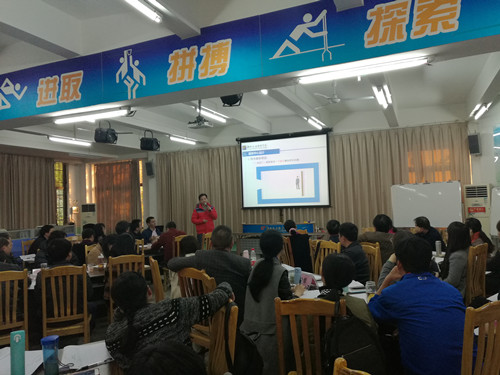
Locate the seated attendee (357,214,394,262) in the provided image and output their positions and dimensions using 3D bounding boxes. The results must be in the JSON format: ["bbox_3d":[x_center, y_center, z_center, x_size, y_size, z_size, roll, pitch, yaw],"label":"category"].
[{"bbox_3d":[1.789,1.046,5.547,0.520,1.320,0.720,-2,-2,-5],"label":"seated attendee"}]

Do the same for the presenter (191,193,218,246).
[{"bbox_3d":[-0.977,1.042,8.411,0.600,1.790,0.420,-2,-2,-7],"label":"presenter"}]

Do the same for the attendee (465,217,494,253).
[{"bbox_3d":[2.750,0.983,4.800,0.660,1.220,0.480,-4,-2,37],"label":"attendee"}]

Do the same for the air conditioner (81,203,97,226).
[{"bbox_3d":[-4.919,1.367,11.900,0.500,1.740,0.340,-2,-2,-22],"label":"air conditioner"}]

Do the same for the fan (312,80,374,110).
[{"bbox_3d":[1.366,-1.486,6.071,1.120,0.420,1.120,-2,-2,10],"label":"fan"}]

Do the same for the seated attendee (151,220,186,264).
[{"bbox_3d":[-1.485,1.243,7.101,0.550,1.250,0.800,-1,-2,-38],"label":"seated attendee"}]

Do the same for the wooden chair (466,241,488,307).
[{"bbox_3d":[2.555,1.177,4.773,0.430,0.980,0.520,-1,-2,-34],"label":"wooden chair"}]

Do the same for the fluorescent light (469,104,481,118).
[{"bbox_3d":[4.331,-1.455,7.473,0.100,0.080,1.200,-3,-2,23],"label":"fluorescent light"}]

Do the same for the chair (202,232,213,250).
[{"bbox_3d":[-0.815,1.381,7.696,0.430,0.980,0.500,-1,-2,-35],"label":"chair"}]

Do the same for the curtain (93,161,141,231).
[{"bbox_3d":[-3.947,0.656,11.618,1.580,2.880,0.160,-4,-2,22],"label":"curtain"}]

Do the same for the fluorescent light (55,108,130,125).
[{"bbox_3d":[-2.050,-0.895,4.992,1.230,0.090,0.100,-3,-2,24],"label":"fluorescent light"}]

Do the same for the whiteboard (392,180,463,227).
[{"bbox_3d":[3.482,0.359,7.716,1.240,0.870,0.050,-3,-2,29],"label":"whiteboard"}]

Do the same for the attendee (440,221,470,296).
[{"bbox_3d":[2.363,1.055,4.684,0.450,1.300,0.700,0,-3,-41],"label":"attendee"}]

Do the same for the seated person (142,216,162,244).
[{"bbox_3d":[-1.750,1.237,7.492,0.720,1.322,0.520,-3,-2,30],"label":"seated person"}]

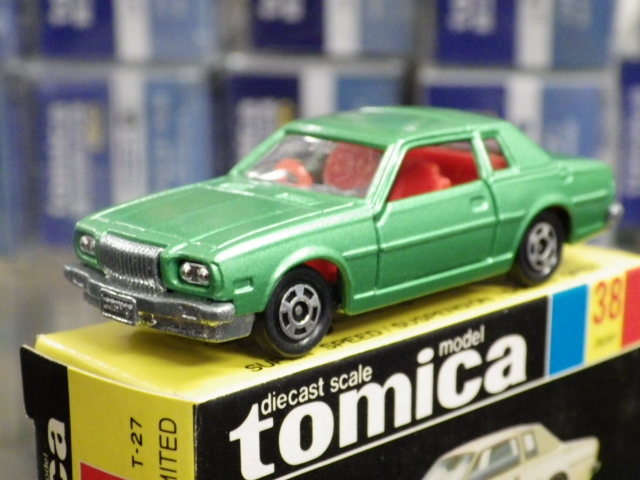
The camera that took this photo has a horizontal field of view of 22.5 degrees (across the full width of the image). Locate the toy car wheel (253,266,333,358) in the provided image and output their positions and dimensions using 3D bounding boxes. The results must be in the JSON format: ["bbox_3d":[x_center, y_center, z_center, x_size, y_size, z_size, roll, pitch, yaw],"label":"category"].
[{"bbox_3d":[-0.003,0.007,0.163,0.003,0.009,0.009,12,17,43],"label":"toy car wheel"}]

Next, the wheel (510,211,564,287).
[{"bbox_3d":[0.025,0.001,0.191,0.003,0.009,0.009,12,17,43],"label":"wheel"}]

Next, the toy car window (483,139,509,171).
[{"bbox_3d":[0.020,-0.010,0.185,0.003,0.004,0.001,-13,-1,-44],"label":"toy car window"}]

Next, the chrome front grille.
[{"bbox_3d":[-0.019,0.002,0.162,0.009,0.005,0.002,12,17,43],"label":"chrome front grille"}]

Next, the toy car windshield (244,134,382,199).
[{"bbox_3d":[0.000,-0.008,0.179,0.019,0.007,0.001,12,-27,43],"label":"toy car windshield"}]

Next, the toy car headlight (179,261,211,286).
[{"bbox_3d":[-0.012,0.003,0.156,0.004,0.002,0.001,9,16,36],"label":"toy car headlight"}]

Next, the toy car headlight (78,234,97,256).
[{"bbox_3d":[-0.024,0.001,0.168,0.001,0.002,0.004,-10,16,-37],"label":"toy car headlight"}]

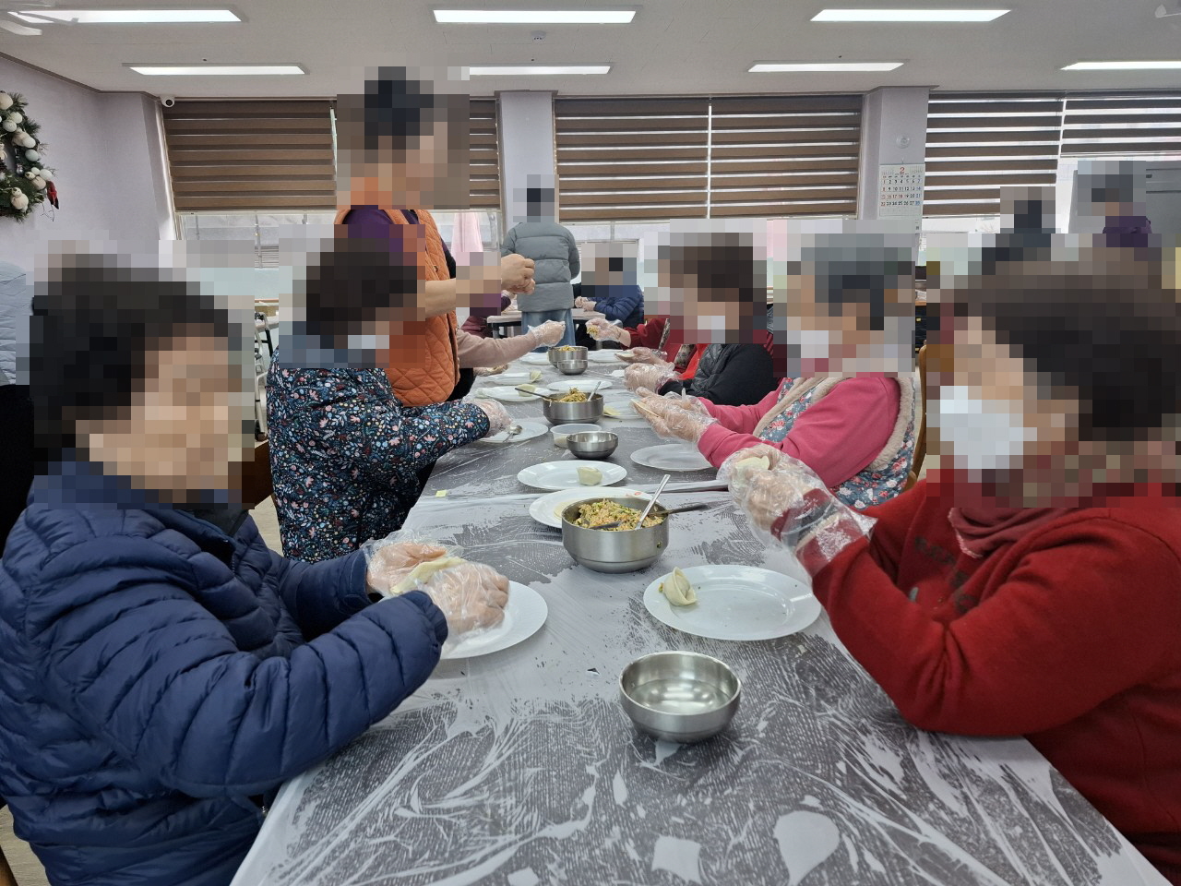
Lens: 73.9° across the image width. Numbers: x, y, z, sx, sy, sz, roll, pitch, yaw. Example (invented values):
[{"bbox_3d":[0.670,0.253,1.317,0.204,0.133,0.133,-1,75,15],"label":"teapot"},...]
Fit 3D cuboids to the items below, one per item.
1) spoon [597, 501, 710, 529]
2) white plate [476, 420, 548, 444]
[{"bbox_3d":[0.104,0.116,1.287,0.210,0.025,0.042,-11,17,-27],"label":"spoon"},{"bbox_3d":[-0.233,-0.020,2.142,0.242,0.022,0.242,-3,14,-5],"label":"white plate"}]

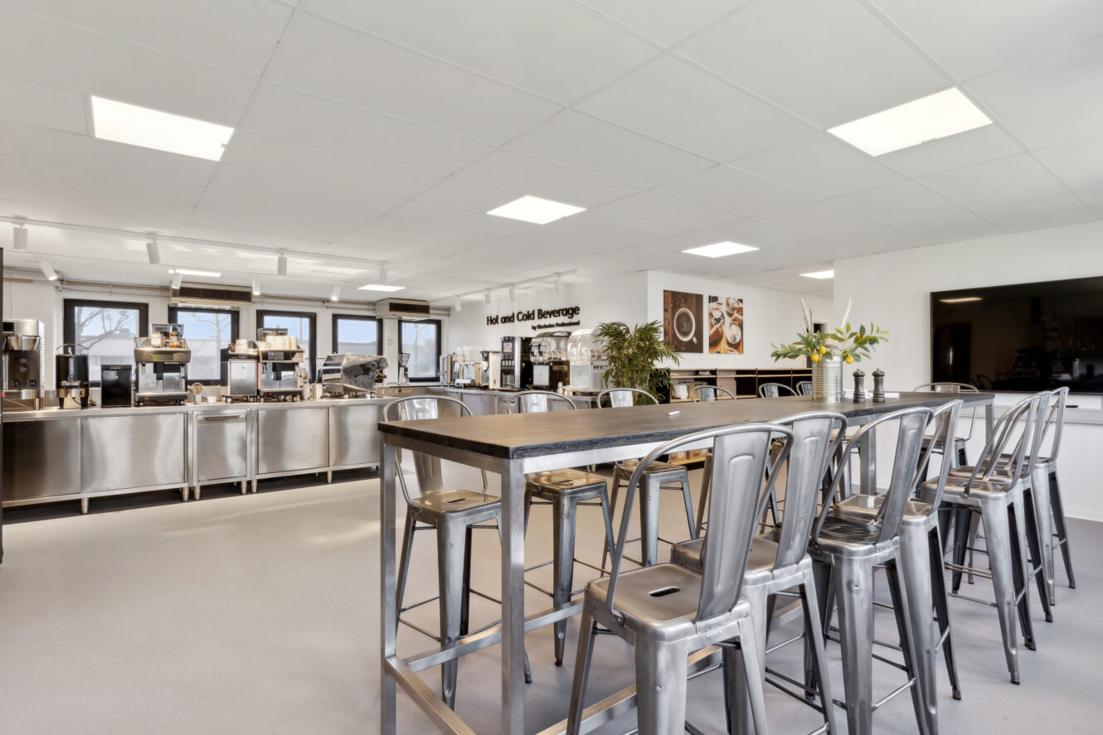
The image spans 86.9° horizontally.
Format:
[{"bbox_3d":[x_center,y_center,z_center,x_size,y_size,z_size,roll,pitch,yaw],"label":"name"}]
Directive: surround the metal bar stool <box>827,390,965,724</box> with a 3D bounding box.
[{"bbox_3d":[1.265,0.694,2.215,0.430,1.140,0.430,0,0,-44],"label":"metal bar stool"}]

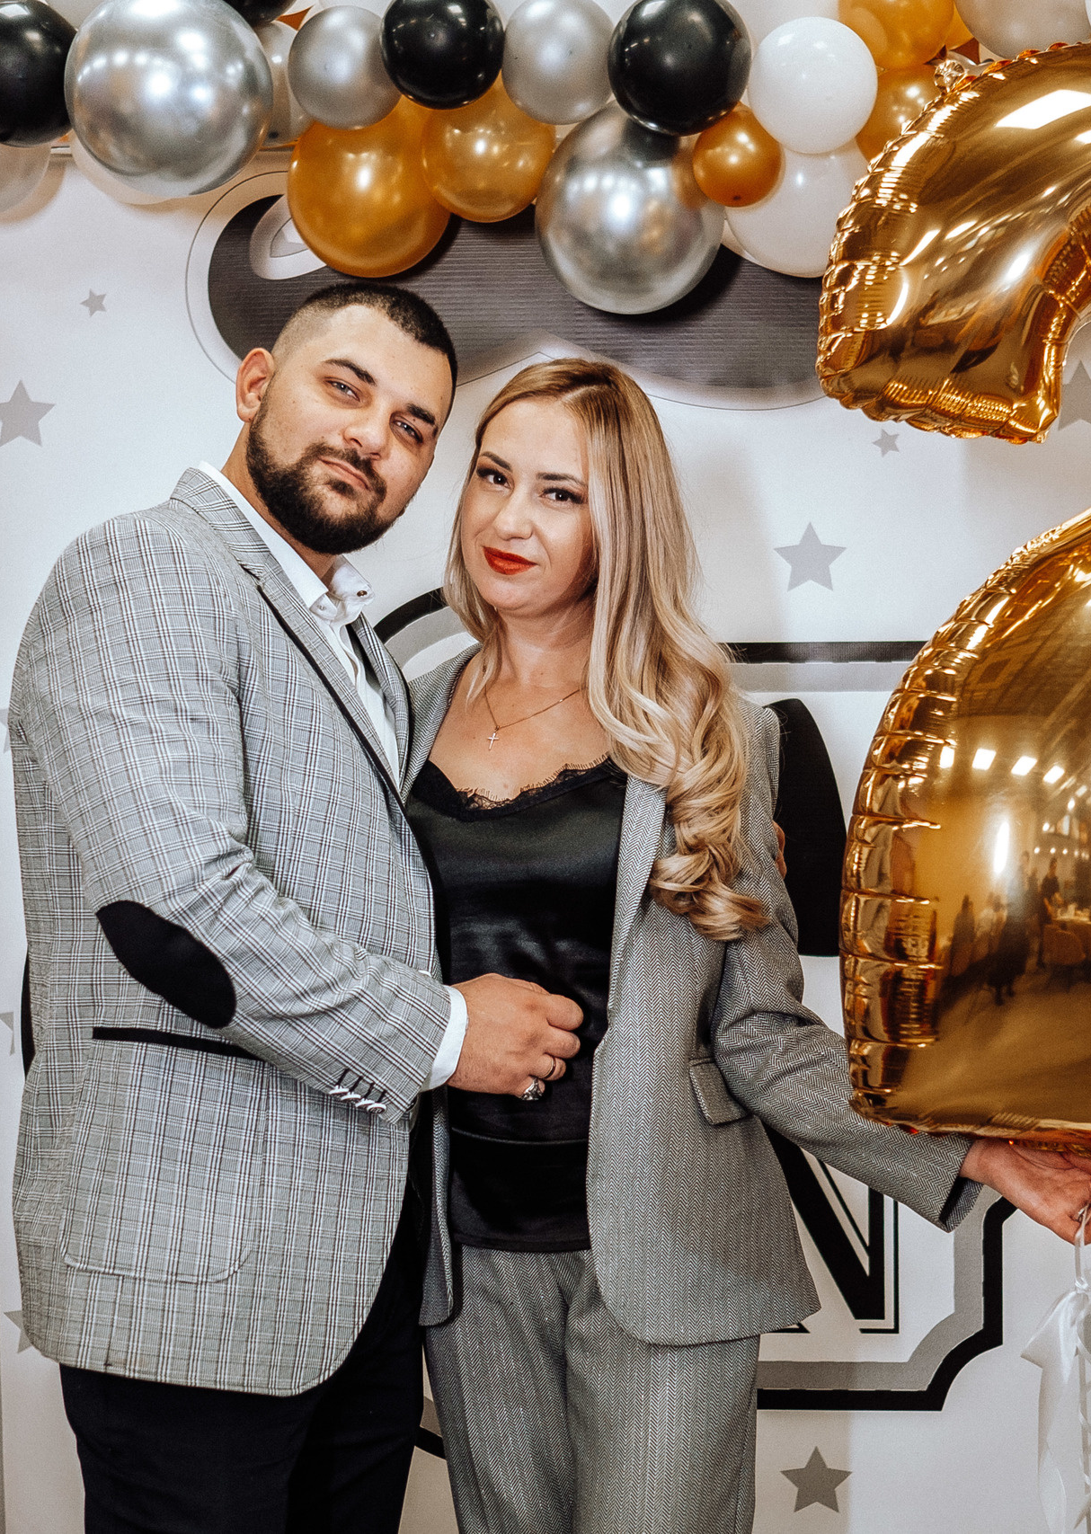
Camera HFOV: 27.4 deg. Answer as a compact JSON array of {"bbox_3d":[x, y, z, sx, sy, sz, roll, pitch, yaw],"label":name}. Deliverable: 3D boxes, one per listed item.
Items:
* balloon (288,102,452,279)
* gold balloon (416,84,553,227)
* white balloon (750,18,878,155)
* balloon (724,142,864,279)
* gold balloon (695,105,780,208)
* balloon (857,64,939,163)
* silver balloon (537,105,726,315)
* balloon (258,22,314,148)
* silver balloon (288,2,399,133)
[{"bbox_3d":[-0.186,-0.613,2.380,0.174,0.186,0.178,0,2,0],"label":"balloon"},{"bbox_3d":[-0.066,-0.695,2.520,0.148,0.156,0.152,0,1,0],"label":"gold balloon"},{"bbox_3d":[0.286,-0.723,2.380,0.135,0.145,0.148,0,1,0],"label":"white balloon"},{"bbox_3d":[0.291,-0.636,2.490,0.179,0.180,0.184,0,1,0],"label":"balloon"},{"bbox_3d":[0.198,-0.629,2.300,0.090,0.105,0.097,0,2,0],"label":"gold balloon"},{"bbox_3d":[0.399,-0.713,2.450,0.124,0.126,0.128,0,1,0],"label":"balloon"},{"bbox_3d":[0.095,-0.616,2.480,0.209,0.226,0.217,0,1,0],"label":"silver balloon"},{"bbox_3d":[-0.308,-0.767,2.510,0.132,0.137,0.134,0,1,0],"label":"balloon"},{"bbox_3d":[-0.208,-0.724,2.320,0.120,0.128,0.130,0,2,0],"label":"silver balloon"}]

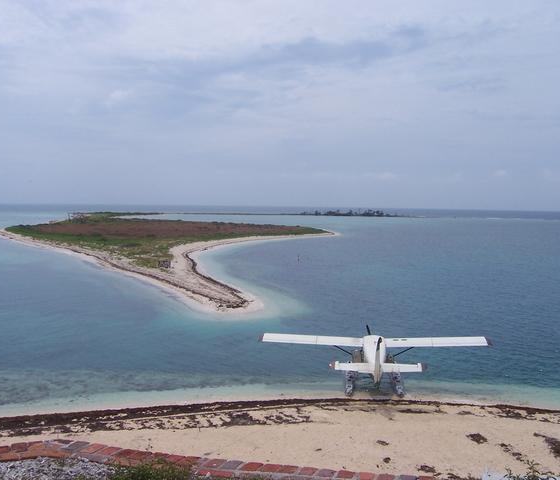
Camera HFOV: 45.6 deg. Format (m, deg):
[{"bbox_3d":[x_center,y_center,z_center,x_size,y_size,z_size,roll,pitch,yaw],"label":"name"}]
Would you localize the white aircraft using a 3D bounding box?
[{"bbox_3d":[7.000,8.380,49.400,17.700,4.750,12.800,1,5,5],"label":"white aircraft"}]

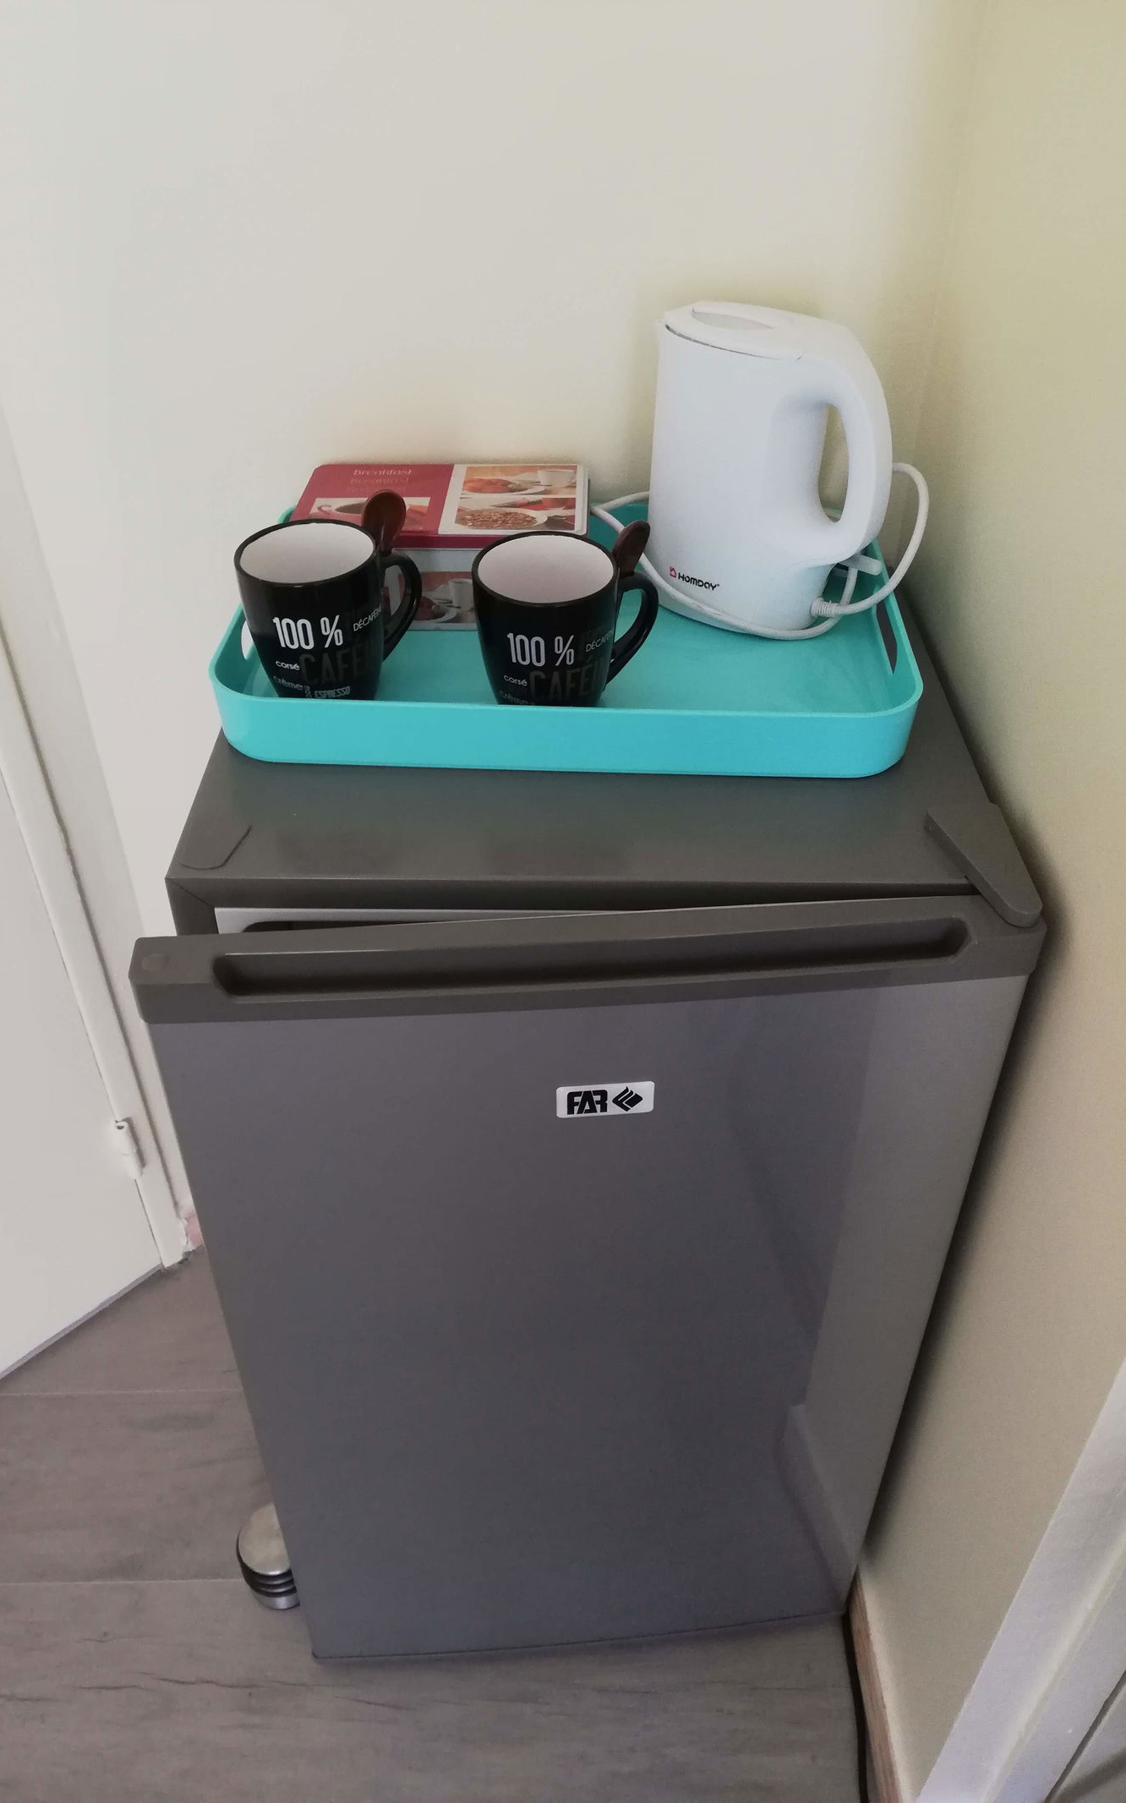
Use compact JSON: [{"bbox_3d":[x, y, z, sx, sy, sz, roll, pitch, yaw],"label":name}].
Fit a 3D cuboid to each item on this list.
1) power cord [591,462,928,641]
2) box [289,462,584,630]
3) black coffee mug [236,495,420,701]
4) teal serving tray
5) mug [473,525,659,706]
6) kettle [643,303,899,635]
[{"bbox_3d":[0.140,-0.266,1.016,0.240,0.103,0.142,0,39,0],"label":"power cord"},{"bbox_3d":[-0.084,-0.261,1.032,0.205,0.073,0.124,1,39,1],"label":"box"},{"bbox_3d":[-0.144,-0.183,0.891,0.117,0.130,0.089,-7,40,-9],"label":"black coffee mug"},{"bbox_3d":[0.004,-0.194,0.978,0.447,0.044,0.303,2,39,2],"label":"teal serving tray"},{"bbox_3d":[0.002,-0.171,0.876,0.117,0.130,0.089,-7,40,-9],"label":"mug"},{"bbox_3d":[0.142,-0.304,0.980,0.172,0.206,0.095,22,44,24],"label":"kettle"}]

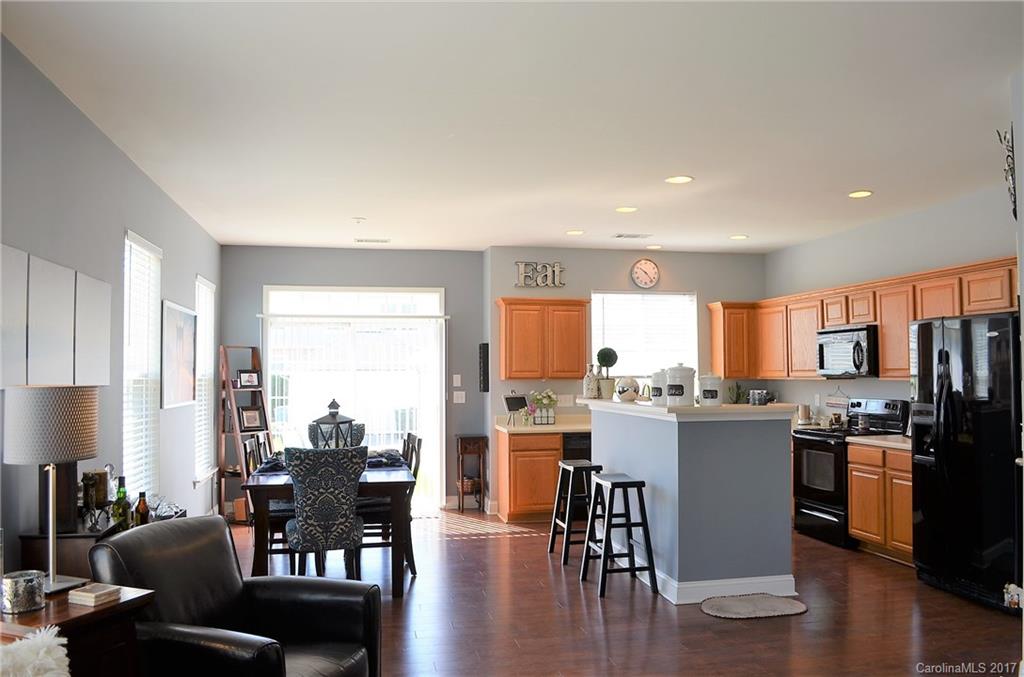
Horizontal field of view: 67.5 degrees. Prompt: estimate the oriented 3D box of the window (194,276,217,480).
[{"bbox_3d":[-2.823,0.365,7.023,0.091,1.792,0.936,0,-2,-12],"label":"window"}]

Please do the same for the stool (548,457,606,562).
[{"bbox_3d":[0.536,1.353,6.050,0.400,0.735,0.440,0,-2,-12],"label":"stool"}]

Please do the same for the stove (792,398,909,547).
[{"bbox_3d":[2.905,1.137,6.592,0.670,1.180,0.760,0,-2,-12],"label":"stove"}]

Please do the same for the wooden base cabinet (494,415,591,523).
[{"bbox_3d":[0.398,1.297,7.659,1.050,0.980,0.620,0,-3,-12],"label":"wooden base cabinet"}]

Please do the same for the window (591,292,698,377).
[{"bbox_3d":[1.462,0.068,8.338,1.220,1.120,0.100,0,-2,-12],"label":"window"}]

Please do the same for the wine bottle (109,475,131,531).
[{"bbox_3d":[-1.797,0.770,3.520,0.078,0.280,0.078,0,-2,-12],"label":"wine bottle"}]

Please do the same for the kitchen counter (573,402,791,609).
[{"bbox_3d":[1.210,1.078,5.721,0.896,1.223,1.883,0,-2,-12],"label":"kitchen counter"}]

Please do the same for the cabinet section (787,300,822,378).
[{"bbox_3d":[2.995,0.014,7.466,0.325,0.760,0.580,0,-3,-12],"label":"cabinet section"}]

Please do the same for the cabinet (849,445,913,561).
[{"bbox_3d":[3.111,1.252,5.851,0.580,0.875,0.900,0,-3,-12],"label":"cabinet"}]

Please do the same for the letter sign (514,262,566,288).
[{"bbox_3d":[0.300,-0.657,8.009,0.530,0.260,0.040,0,-3,-12],"label":"letter sign"}]

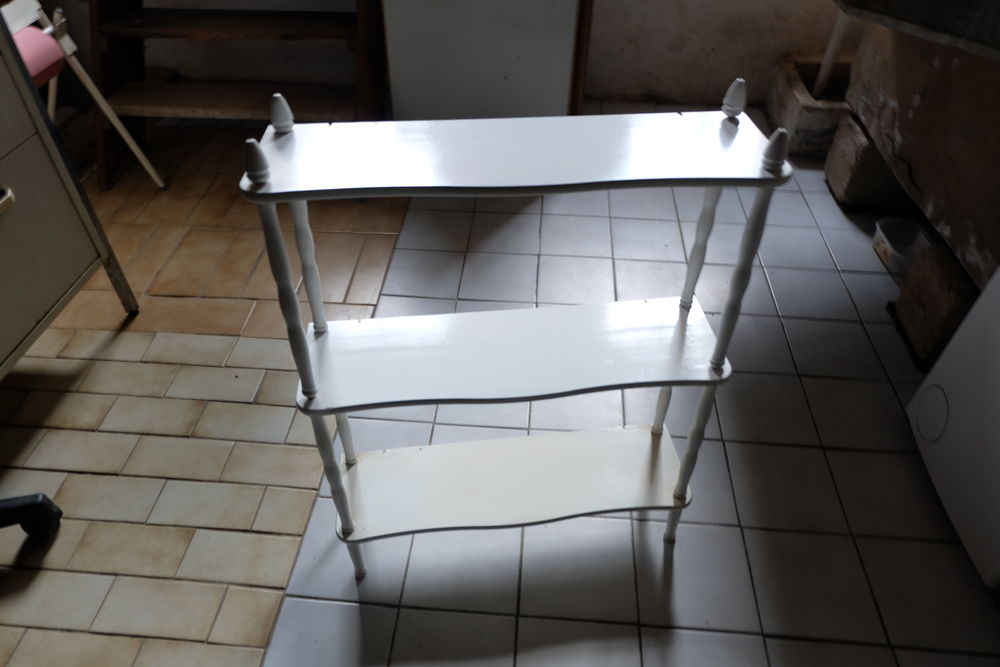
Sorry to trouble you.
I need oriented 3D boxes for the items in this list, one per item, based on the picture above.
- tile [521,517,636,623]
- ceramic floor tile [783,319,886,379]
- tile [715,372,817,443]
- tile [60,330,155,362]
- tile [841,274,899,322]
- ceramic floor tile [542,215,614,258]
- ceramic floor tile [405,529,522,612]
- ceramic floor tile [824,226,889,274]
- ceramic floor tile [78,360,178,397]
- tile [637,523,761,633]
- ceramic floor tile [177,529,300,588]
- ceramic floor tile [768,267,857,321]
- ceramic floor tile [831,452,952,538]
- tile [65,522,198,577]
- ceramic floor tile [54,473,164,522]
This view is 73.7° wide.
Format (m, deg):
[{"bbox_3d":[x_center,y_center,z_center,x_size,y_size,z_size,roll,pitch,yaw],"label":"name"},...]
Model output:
[{"bbox_3d":[0.140,0.419,1.193,0.202,0.010,0.192,3,44,3],"label":"tile"},{"bbox_3d":[0.795,0.039,1.596,0.194,0.010,0.194,3,44,3],"label":"ceramic floor tile"},{"bbox_3d":[0.576,0.164,1.460,0.198,0.009,0.198,3,43,4],"label":"tile"},{"bbox_3d":[-0.936,0.031,1.588,0.198,0.009,0.097,3,44,3],"label":"tile"},{"bbox_3d":[1.008,-0.092,1.725,0.199,0.009,0.199,3,44,3],"label":"tile"},{"bbox_3d":[0.220,-0.278,1.929,0.200,0.010,0.201,3,44,3],"label":"ceramic floor tile"},{"bbox_3d":[-0.062,0.405,1.202,0.199,0.009,0.199,3,44,3],"label":"ceramic floor tile"},{"bbox_3d":[1.029,-0.227,1.875,0.198,0.009,0.198,3,43,4],"label":"ceramic floor tile"},{"bbox_3d":[-0.840,0.105,1.511,0.198,0.009,0.097,3,44,3],"label":"ceramic floor tile"},{"bbox_3d":[0.342,0.429,1.183,0.199,0.010,0.195,3,44,3],"label":"tile"},{"bbox_3d":[-0.464,0.402,1.192,0.197,0.010,0.097,3,44,3],"label":"ceramic floor tile"},{"bbox_3d":[0.813,-0.099,1.741,0.196,0.010,0.201,3,44,3],"label":"ceramic floor tile"},{"bbox_3d":[0.761,0.313,1.301,0.198,0.009,0.198,3,43,4],"label":"ceramic floor tile"},{"bbox_3d":[-0.668,0.396,1.214,0.197,0.009,0.095,3,43,4],"label":"tile"},{"bbox_3d":[-0.755,0.317,1.280,0.197,0.010,0.097,3,44,3],"label":"ceramic floor tile"}]

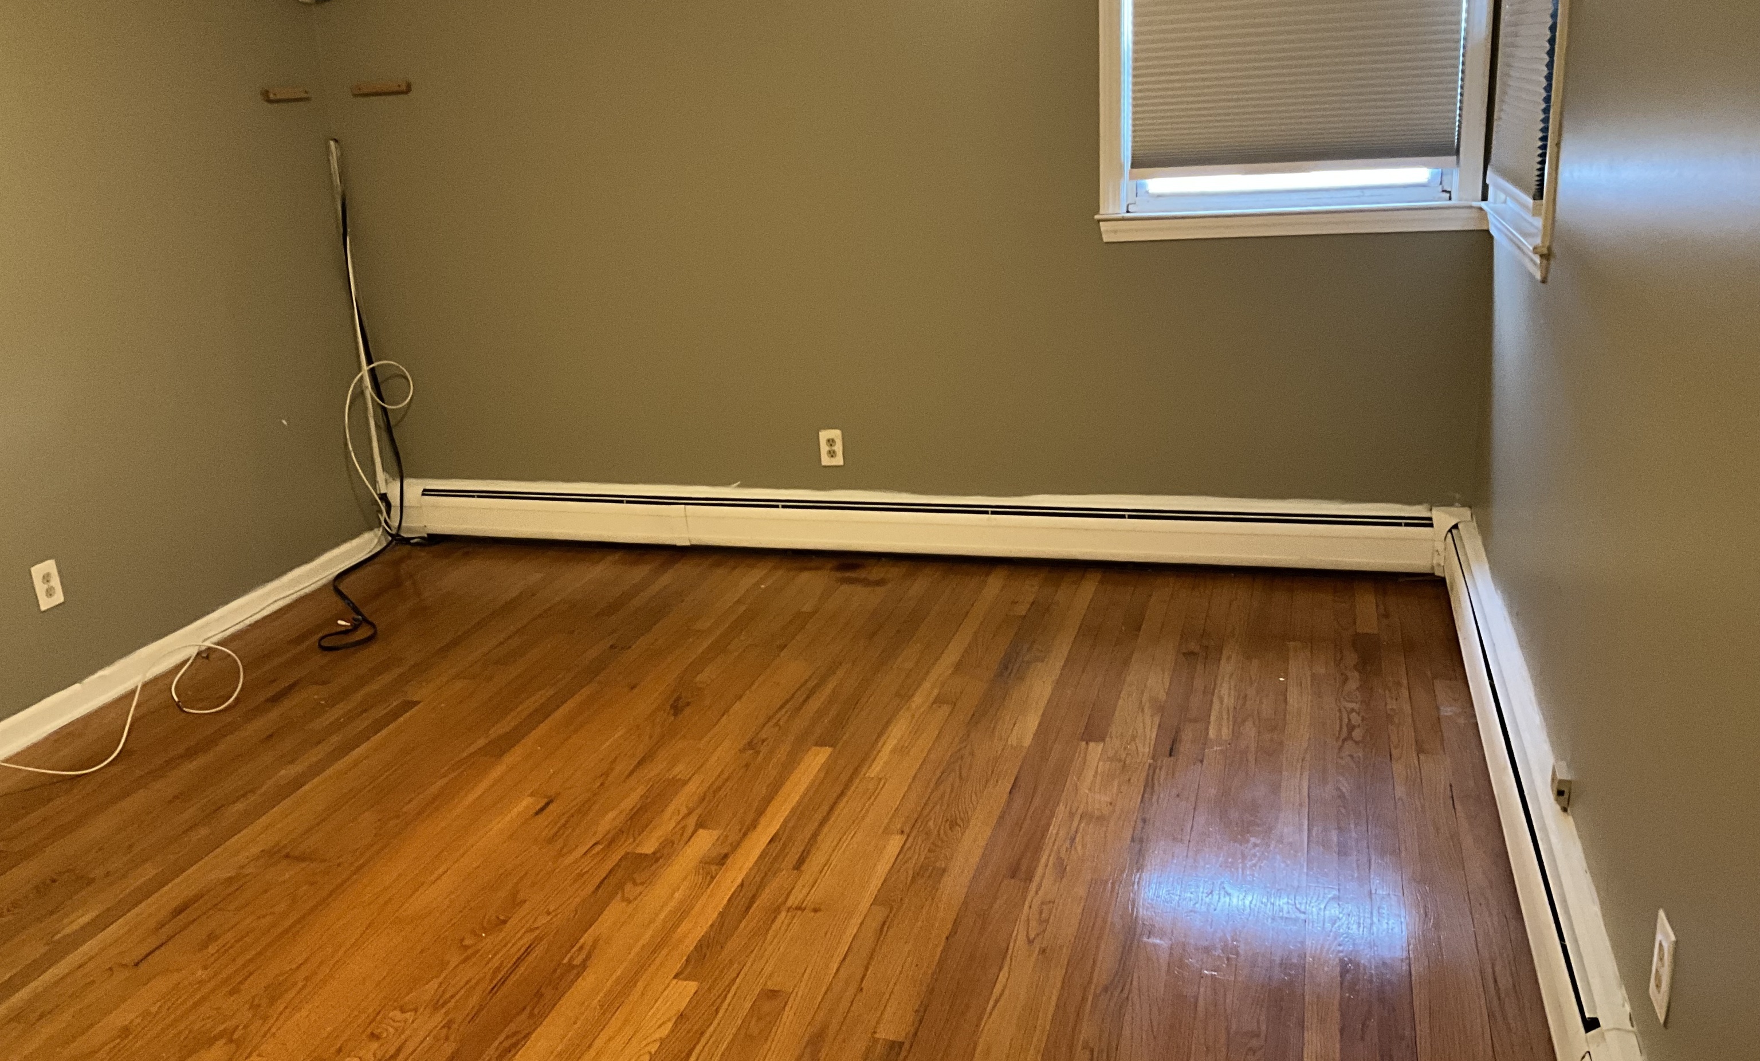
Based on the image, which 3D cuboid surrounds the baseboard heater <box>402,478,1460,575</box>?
[{"bbox_3d":[-0.008,-0.022,4.684,3.474,0.190,0.068,2,18,16],"label":"baseboard heater"}]

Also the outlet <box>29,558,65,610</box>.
[{"bbox_3d":[-2.134,0.141,3.784,0.008,0.116,0.071,2,18,16],"label":"outlet"}]

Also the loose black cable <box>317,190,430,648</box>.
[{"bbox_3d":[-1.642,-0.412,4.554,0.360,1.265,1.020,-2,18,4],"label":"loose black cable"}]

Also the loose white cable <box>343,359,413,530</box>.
[{"bbox_3d":[-1.656,-0.260,5.015,0.180,0.600,0.160,2,18,16],"label":"loose white cable"}]

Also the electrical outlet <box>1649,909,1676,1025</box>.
[{"bbox_3d":[0.965,0.538,1.818,0.008,0.116,0.071,2,18,16],"label":"electrical outlet"}]

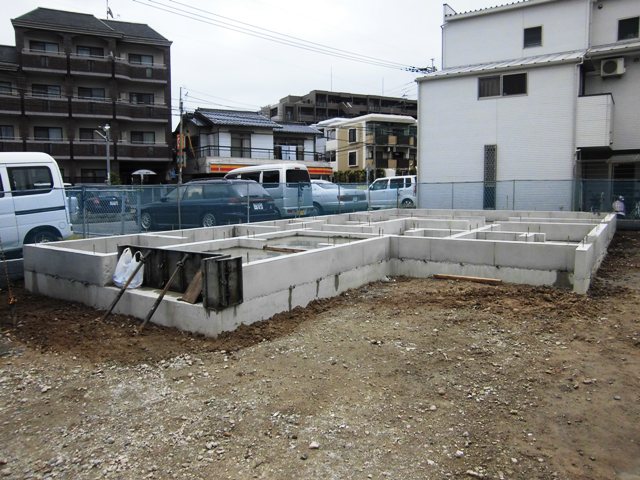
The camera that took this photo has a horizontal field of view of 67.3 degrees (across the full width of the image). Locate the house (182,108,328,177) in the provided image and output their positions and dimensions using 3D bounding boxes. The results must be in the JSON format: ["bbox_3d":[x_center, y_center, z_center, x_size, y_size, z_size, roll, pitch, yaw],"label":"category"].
[{"bbox_3d":[-5.839,-7.151,42.048,12.000,7.917,7.400,-5,7,-37],"label":"house"}]

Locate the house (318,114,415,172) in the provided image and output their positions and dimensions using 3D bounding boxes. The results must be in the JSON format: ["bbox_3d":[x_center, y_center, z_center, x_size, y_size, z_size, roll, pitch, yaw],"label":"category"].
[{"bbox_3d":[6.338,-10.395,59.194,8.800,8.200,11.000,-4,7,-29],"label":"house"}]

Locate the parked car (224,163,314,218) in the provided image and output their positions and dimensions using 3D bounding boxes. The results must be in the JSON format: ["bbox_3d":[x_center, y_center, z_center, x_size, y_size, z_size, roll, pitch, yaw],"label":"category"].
[{"bbox_3d":[-1.976,-1.398,15.415,3.390,1.880,1.480,4,7,36],"label":"parked car"}]

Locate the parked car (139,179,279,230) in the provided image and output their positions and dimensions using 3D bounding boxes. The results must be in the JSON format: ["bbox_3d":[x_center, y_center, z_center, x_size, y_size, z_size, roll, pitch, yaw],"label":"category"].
[{"bbox_3d":[-3.332,-0.988,13.558,4.660,1.470,1.695,4,7,35],"label":"parked car"}]

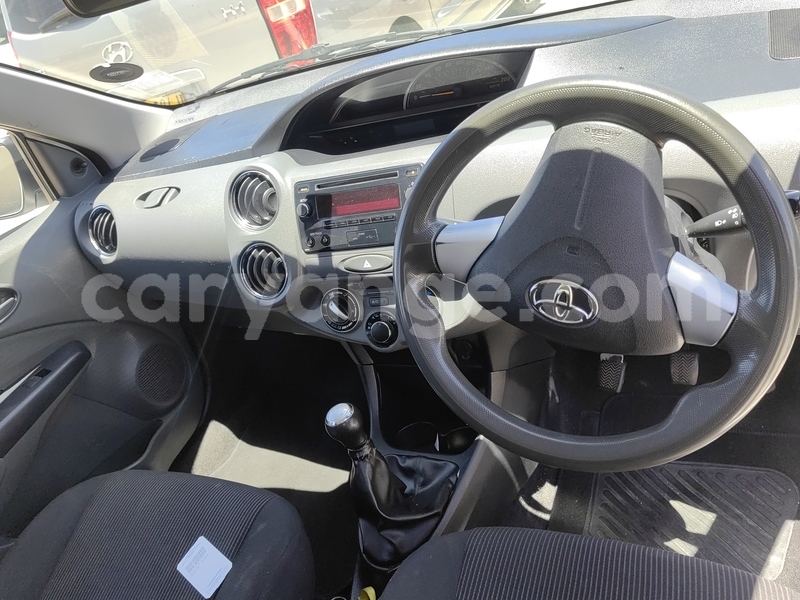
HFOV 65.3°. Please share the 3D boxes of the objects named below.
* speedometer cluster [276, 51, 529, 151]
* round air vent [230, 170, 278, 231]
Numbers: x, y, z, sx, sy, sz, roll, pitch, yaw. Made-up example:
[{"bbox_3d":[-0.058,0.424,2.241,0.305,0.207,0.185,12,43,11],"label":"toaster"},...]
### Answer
[{"bbox_3d":[-0.006,-0.257,0.826,0.360,0.098,0.090,-2,17,28],"label":"speedometer cluster"},{"bbox_3d":[-0.210,-0.144,0.904,0.082,0.083,0.020,-2,9,32],"label":"round air vent"}]

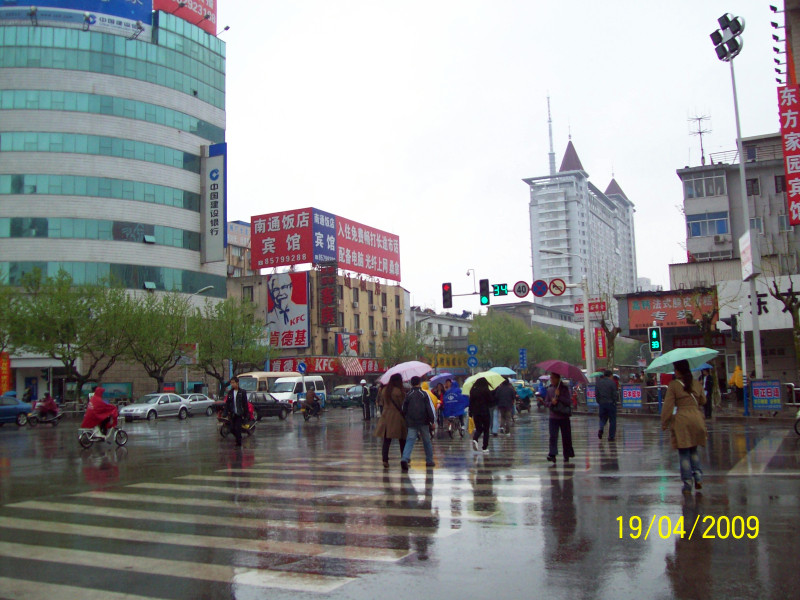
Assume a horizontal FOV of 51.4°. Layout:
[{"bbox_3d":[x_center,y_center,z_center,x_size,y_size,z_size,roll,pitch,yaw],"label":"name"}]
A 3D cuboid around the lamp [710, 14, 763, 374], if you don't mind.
[{"bbox_3d":[13.661,-3.741,33.633,1.100,16.160,1.500,1,-6,-26],"label":"lamp"}]

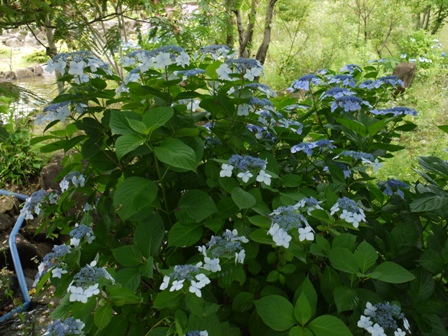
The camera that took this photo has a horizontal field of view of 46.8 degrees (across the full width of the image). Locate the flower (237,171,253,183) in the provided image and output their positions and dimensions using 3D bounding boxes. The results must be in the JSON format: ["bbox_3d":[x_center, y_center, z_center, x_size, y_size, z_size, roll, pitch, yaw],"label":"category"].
[{"bbox_3d":[0.059,0.025,1.500,0.045,0.035,0.020,0,11,0],"label":"flower"}]

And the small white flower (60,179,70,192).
[{"bbox_3d":[-0.413,0.046,1.350,0.027,0.034,0.020,5,18,17],"label":"small white flower"}]

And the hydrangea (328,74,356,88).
[{"bbox_3d":[0.458,-0.334,2.000,0.108,0.054,0.100,0,11,0],"label":"hydrangea"}]

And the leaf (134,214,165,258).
[{"bbox_3d":[-0.210,0.193,1.460,0.085,0.135,0.025,5,-28,-4],"label":"leaf"}]

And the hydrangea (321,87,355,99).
[{"bbox_3d":[0.377,-0.251,1.720,0.110,0.042,0.100,0,17,0],"label":"hydrangea"}]

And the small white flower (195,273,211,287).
[{"bbox_3d":[-0.057,0.297,1.380,0.043,0.015,0.042,-4,61,-13],"label":"small white flower"}]

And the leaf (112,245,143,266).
[{"bbox_3d":[-0.256,0.233,1.380,0.082,0.065,0.018,-1,-26,-3],"label":"leaf"}]

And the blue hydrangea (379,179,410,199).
[{"bbox_3d":[0.576,0.069,1.750,0.107,0.055,0.095,0,11,0],"label":"blue hydrangea"}]

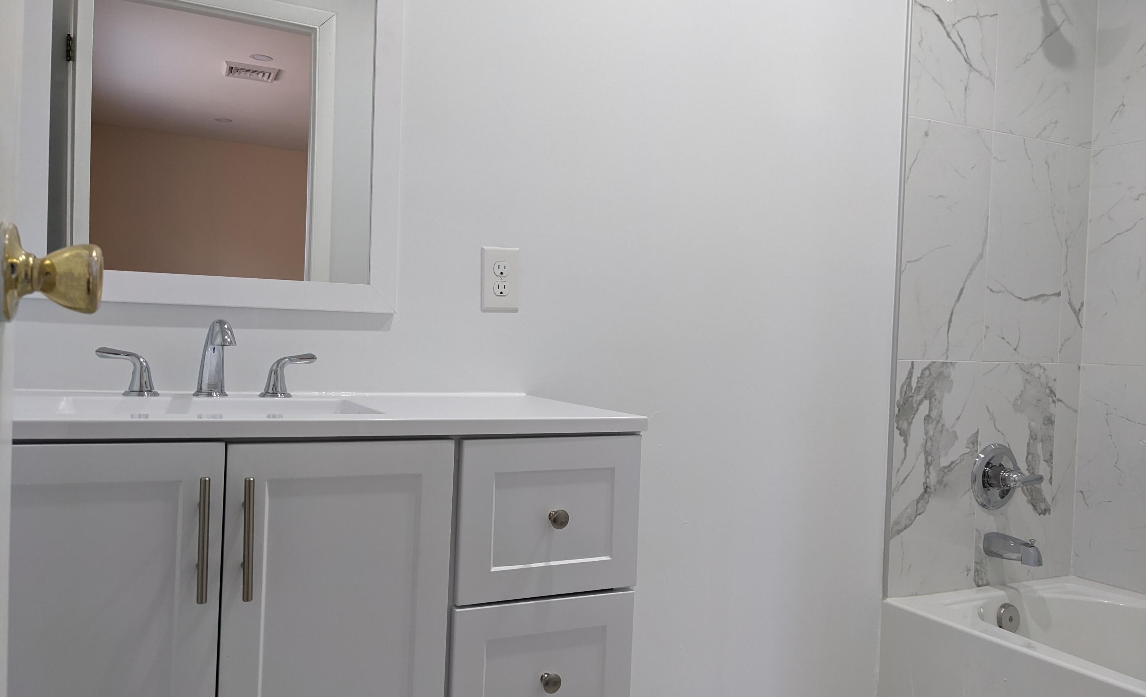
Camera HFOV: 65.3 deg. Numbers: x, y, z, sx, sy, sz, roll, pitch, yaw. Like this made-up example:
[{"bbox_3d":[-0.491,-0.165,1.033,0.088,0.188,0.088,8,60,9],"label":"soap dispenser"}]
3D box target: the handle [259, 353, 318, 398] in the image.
[{"bbox_3d":[-0.484,0.044,1.520,0.094,0.073,0.054,2,1,-26],"label":"handle"}]

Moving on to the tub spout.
[{"bbox_3d":[1.146,0.521,2.323,0.056,0.068,0.142,2,1,-26],"label":"tub spout"}]

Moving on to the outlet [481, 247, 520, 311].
[{"bbox_3d":[-0.141,-0.133,1.761,0.079,0.125,0.007,2,1,-26],"label":"outlet"}]

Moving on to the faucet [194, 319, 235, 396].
[{"bbox_3d":[-0.568,0.016,1.416,0.056,0.125,0.167,2,1,-26],"label":"faucet"}]

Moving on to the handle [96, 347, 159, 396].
[{"bbox_3d":[-0.703,0.036,1.415,0.092,0.074,0.054,2,1,-26],"label":"handle"}]

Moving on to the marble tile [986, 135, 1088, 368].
[{"bbox_3d":[1.262,-0.264,2.439,0.380,0.606,0.011,2,1,-26],"label":"marble tile"}]

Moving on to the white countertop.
[{"bbox_3d":[-0.464,0.093,1.352,1.050,0.025,0.477,2,1,-26],"label":"white countertop"}]

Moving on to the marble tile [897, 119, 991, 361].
[{"bbox_3d":[0.955,-0.271,2.291,0.302,0.606,0.011,2,1,-26],"label":"marble tile"}]

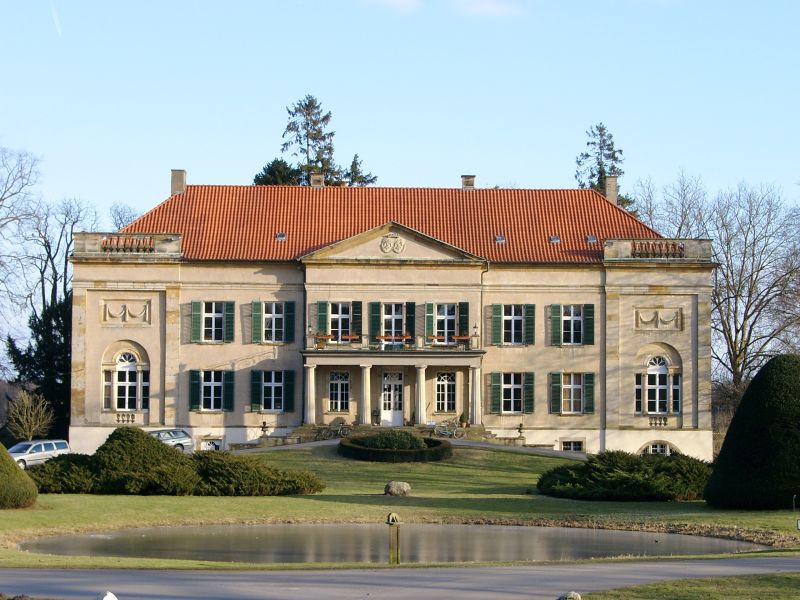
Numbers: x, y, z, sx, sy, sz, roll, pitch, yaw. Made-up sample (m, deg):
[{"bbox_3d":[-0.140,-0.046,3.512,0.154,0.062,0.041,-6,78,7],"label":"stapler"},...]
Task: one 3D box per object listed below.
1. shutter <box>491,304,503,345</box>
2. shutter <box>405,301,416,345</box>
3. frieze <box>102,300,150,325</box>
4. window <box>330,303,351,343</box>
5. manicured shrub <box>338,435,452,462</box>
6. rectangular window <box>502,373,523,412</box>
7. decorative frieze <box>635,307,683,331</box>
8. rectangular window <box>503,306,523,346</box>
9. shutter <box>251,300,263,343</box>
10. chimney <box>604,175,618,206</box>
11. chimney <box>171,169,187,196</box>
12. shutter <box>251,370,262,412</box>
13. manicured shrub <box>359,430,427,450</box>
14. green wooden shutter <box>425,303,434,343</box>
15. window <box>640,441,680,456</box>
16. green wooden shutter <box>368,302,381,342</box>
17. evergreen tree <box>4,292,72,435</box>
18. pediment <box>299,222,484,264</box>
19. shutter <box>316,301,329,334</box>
[{"bbox_3d":[5.614,1.436,109.278,0.637,2.354,0.060,1,-3,-15],"label":"shutter"},{"bbox_3d":[0.630,1.317,108.528,0.630,2.405,0.070,0,-3,-1],"label":"shutter"},{"bbox_3d":[-15.240,0.693,105.445,2.811,1.510,0.140,1,-4,-3],"label":"frieze"},{"bbox_3d":[-3.313,1.304,105.604,1.142,2.220,0.120,1,-4,-3],"label":"window"},{"bbox_3d":[-0.224,7.389,94.300,5.650,1.200,5.600,1,-4,-3],"label":"manicured shrub"},{"bbox_3d":[6.522,5.369,109.291,1.202,2.350,0.150,0,-3,-1],"label":"rectangular window"},{"bbox_3d":[14.856,1.063,108.914,2.759,1.379,0.200,0,-3,-1],"label":"decorative frieze"},{"bbox_3d":[6.306,1.361,105.290,1.150,2.220,0.150,0,-4,-1],"label":"rectangular window"},{"bbox_3d":[-7.945,1.245,105.545,0.600,2.325,0.050,2,-4,-20],"label":"shutter"},{"bbox_3d":[13.025,-6.725,116.545,0.740,1.835,0.750,0,-3,-1],"label":"chimney"},{"bbox_3d":[-14.182,-7.542,121.119,0.880,1.720,1.100,0,-3,-3],"label":"chimney"},{"bbox_3d":[-7.916,5.043,104.681,0.610,2.280,0.060,1,-4,-11],"label":"shutter"},{"bbox_3d":[-0.427,7.137,95.246,3.518,1.156,3.200,0,-3,-1],"label":"manicured shrub"},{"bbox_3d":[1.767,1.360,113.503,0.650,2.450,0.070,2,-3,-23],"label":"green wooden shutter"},{"bbox_3d":[14.315,8.440,104.544,2.400,1.250,0.180,0,-4,-1],"label":"window"},{"bbox_3d":[-1.503,1.378,113.504,0.690,2.450,0.070,0,-3,-3],"label":"green wooden shutter"},{"bbox_3d":[-22.414,4.737,120.501,5.190,10.930,5.300,0,-3,-1],"label":"evergreen tree"},{"bbox_3d":[-0.489,-3.249,108.986,10.697,2.415,0.900,0,-3,-1],"label":"pediment"},{"bbox_3d":[-4.612,1.326,113.216,0.670,2.450,0.070,1,-3,-18],"label":"shutter"}]

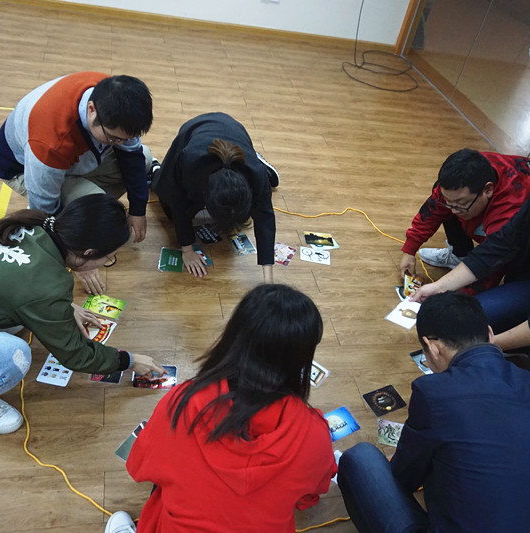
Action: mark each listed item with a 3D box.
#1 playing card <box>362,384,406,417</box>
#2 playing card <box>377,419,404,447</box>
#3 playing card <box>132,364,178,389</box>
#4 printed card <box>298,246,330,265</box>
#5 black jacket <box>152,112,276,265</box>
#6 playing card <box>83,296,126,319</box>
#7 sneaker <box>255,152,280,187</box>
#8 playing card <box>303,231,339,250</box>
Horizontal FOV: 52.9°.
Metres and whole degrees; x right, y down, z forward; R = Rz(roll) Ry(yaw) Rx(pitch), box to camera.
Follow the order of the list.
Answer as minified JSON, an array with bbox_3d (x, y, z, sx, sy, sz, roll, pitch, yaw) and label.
[{"bbox_3d":[0.456,0.509,2.022,0.147,0.004,0.102,-12,45,-27],"label":"playing card"},{"bbox_3d":[0.480,0.606,1.914,0.149,0.004,0.103,11,39,-3],"label":"playing card"},{"bbox_3d":[-0.392,0.397,1.913,0.149,0.004,0.103,4,40,-11],"label":"playing card"},{"bbox_3d":[0.250,-0.051,2.631,0.151,0.004,0.108,10,39,-4],"label":"printed card"},{"bbox_3d":[-0.250,-0.454,2.529,0.540,0.450,0.840,2,41,-14],"label":"black jacket"},{"bbox_3d":[-0.639,0.156,2.128,0.146,0.004,0.100,15,39,1],"label":"playing card"},{"bbox_3d":[-0.025,-0.552,3.022,0.100,0.095,0.260,-17,71,-37],"label":"sneaker"},{"bbox_3d":[0.293,-0.136,2.745,0.164,0.004,0.111,4,40,-11],"label":"playing card"}]

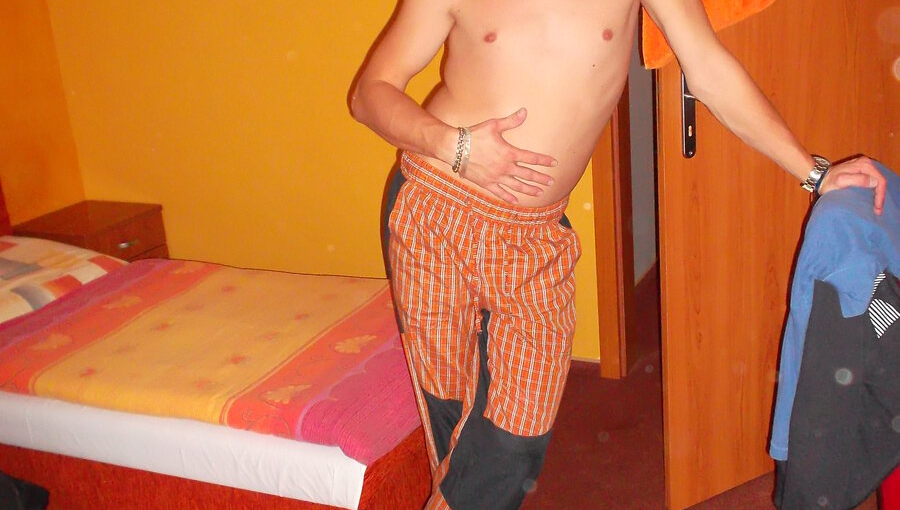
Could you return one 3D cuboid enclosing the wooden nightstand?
[{"bbox_3d":[-1.418,0.113,3.924,0.421,0.551,0.427,3,18,26],"label":"wooden nightstand"}]

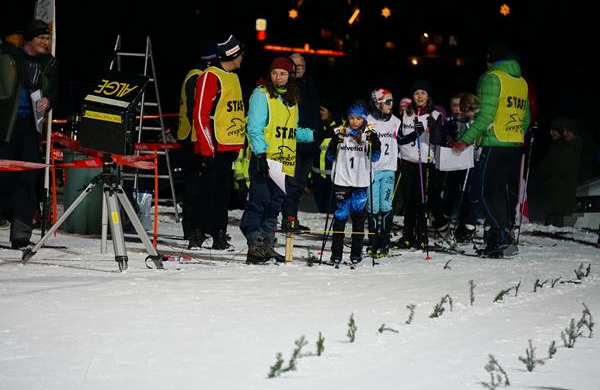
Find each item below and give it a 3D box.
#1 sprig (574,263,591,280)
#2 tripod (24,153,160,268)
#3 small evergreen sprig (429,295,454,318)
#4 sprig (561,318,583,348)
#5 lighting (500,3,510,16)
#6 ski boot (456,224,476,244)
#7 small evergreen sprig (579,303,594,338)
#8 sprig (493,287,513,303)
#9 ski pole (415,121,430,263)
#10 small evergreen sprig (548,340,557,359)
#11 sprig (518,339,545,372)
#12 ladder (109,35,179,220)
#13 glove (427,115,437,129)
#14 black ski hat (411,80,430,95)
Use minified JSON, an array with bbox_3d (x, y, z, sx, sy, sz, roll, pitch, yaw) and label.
[{"bbox_3d":[2.204,0.599,32.500,0.125,0.125,0.110,1,2,0],"label":"sprig"},{"bbox_3d":[-1.688,0.126,33.900,1.130,0.940,1.080,0,2,0],"label":"tripod"},{"bbox_3d":[0.900,0.715,26.700,0.155,0.140,0.090,1,1,0],"label":"small evergreen sprig"},{"bbox_3d":[1.551,0.785,23.800,0.126,0.172,0.110,0,2,0],"label":"sprig"},{"bbox_3d":[7.399,-6.679,150.000,0.400,0.440,0.200,1,2,0],"label":"lighting"},{"bbox_3d":[1.561,0.368,39.300,0.110,0.190,0.260,1,2,24],"label":"ski boot"},{"bbox_3d":[1.698,0.747,24.700,0.100,0.195,0.090,0,2,0],"label":"small evergreen sprig"},{"bbox_3d":[1.393,0.690,28.600,0.140,0.110,0.090,0,2,0],"label":"sprig"},{"bbox_3d":[1.070,-0.057,36.300,0.080,1.250,0.100,-4,-14,0],"label":"ski pole"},{"bbox_3d":[1.394,0.853,23.000,0.048,0.110,0.050,0,2,0],"label":"small evergreen sprig"},{"bbox_3d":[1.217,0.844,21.900,0.137,0.170,0.120,0,2,0],"label":"sprig"},{"bbox_3d":[-1.812,-0.698,44.400,0.680,2.000,1.100,2,2,26],"label":"ladder"},{"bbox_3d":[1.155,-0.637,36.600,0.090,0.125,0.100,1,1,11],"label":"glove"},{"bbox_3d":[1.067,-0.952,36.900,0.185,0.145,0.210,1,1,6],"label":"black ski hat"}]

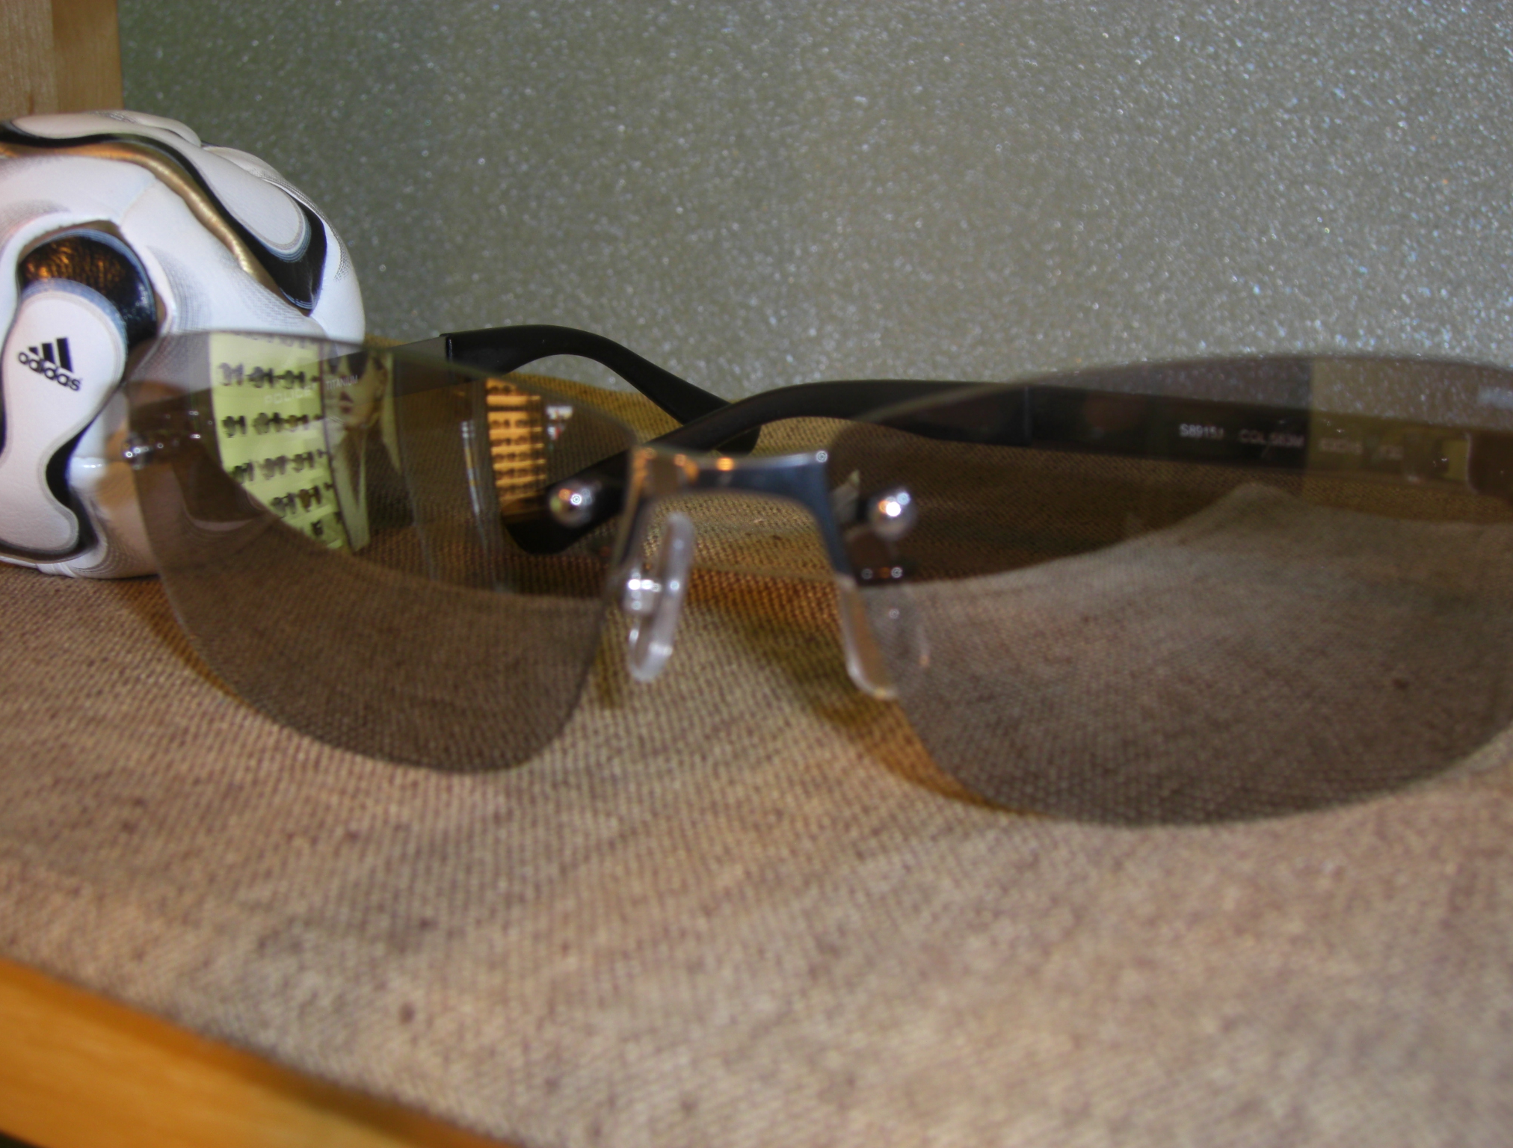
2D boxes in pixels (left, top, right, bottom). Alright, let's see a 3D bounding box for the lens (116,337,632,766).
[{"bbox_3d":[-0.039,-0.002,0.154,0.063,0.041,0.012,10,27,29],"label":"lens"}]

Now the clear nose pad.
[{"bbox_3d":[-0.009,0.002,0.150,0.004,0.015,0.007,5,15,-14],"label":"clear nose pad"}]

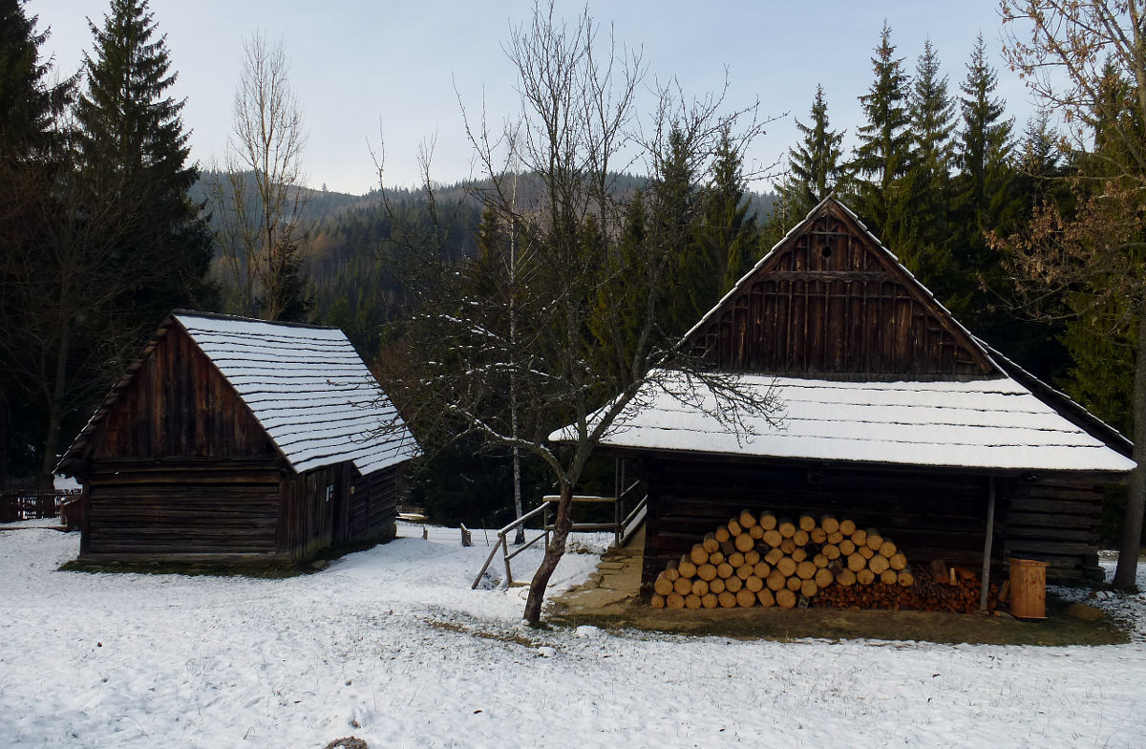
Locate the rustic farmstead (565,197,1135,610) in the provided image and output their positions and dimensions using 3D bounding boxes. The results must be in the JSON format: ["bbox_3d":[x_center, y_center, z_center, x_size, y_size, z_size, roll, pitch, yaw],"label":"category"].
[{"bbox_3d":[4.850,0.350,17.200,9.300,7.000,8.600,0,0,9],"label":"rustic farmstead"}]

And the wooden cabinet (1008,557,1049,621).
[{"bbox_3d":[7.150,3.400,12.500,0.480,0.860,0.480,0,0,10],"label":"wooden cabinet"}]

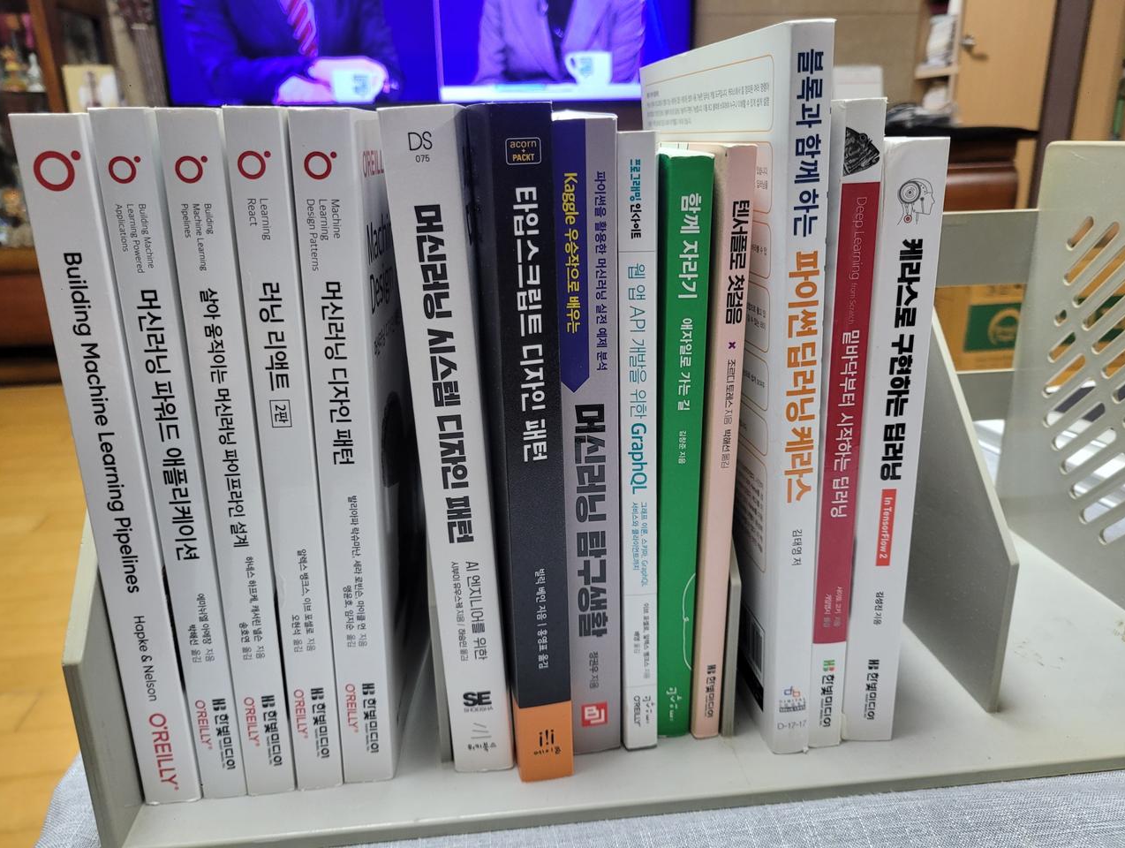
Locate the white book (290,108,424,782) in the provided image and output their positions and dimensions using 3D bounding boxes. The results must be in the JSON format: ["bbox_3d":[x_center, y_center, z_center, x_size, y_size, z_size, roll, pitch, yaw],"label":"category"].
[{"bbox_3d":[-0.083,-0.008,0.364,0.018,0.235,0.183,-2,19,-8],"label":"white book"}]

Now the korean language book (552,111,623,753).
[{"bbox_3d":[-0.002,-0.010,0.373,0.019,0.230,0.176,-4,19,-7],"label":"korean language book"}]

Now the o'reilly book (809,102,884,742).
[{"bbox_3d":[0.083,-0.015,0.375,0.013,0.233,0.183,-5,19,-6],"label":"o'reilly book"}]

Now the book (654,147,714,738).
[{"bbox_3d":[0.036,-0.004,0.370,0.014,0.218,0.150,-2,19,-4],"label":"book"}]

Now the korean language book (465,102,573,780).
[{"bbox_3d":[-0.021,-0.009,0.365,0.018,0.235,0.188,-4,19,-7],"label":"korean language book"}]

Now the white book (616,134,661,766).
[{"bbox_3d":[0.017,-0.009,0.372,0.012,0.226,0.170,-4,19,-5],"label":"white book"}]

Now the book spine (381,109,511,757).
[{"bbox_3d":[-0.042,-0.011,0.370,0.022,0.235,0.188,-4,19,-3],"label":"book spine"}]

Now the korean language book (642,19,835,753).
[{"bbox_3d":[0.066,-0.025,0.370,0.015,0.254,0.188,-6,20,-6],"label":"korean language book"}]

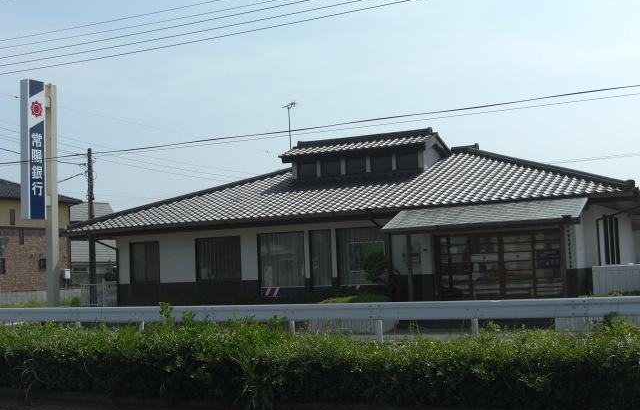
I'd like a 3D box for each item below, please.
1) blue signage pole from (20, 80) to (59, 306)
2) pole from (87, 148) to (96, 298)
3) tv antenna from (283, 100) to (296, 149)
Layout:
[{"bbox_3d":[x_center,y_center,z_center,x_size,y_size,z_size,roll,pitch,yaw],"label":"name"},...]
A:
[{"bbox_3d":[-8.818,-0.025,26.811,0.350,7.740,1.260,-4,-5,26],"label":"blue signage pole"},{"bbox_3d":[-9.581,1.048,35.680,0.270,6.988,0.270,-4,-5,26],"label":"pole"},{"bbox_3d":[-1.086,-2.791,30.991,0.420,1.952,1.100,0,-5,-30],"label":"tv antenna"}]

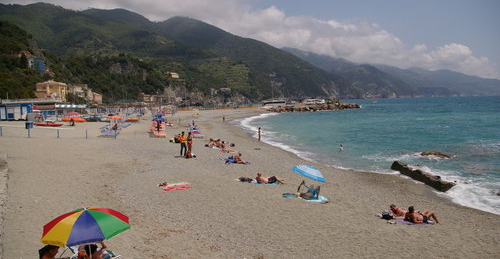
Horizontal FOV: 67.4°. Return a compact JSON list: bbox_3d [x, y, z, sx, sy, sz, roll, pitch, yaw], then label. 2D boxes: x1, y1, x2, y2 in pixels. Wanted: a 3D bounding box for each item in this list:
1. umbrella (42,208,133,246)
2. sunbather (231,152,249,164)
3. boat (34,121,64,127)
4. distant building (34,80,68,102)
[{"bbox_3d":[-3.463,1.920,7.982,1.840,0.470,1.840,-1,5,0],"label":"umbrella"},{"bbox_3d":[-0.709,1.930,25.300,1.100,0.750,0.600,4,7,41],"label":"sunbather"},{"bbox_3d":[-27.584,-0.673,51.500,4.000,0.750,1.600,0,5,11],"label":"boat"},{"bbox_3d":[-83.446,-16.226,158.000,8.500,9.000,8.500,2,6,30],"label":"distant building"}]

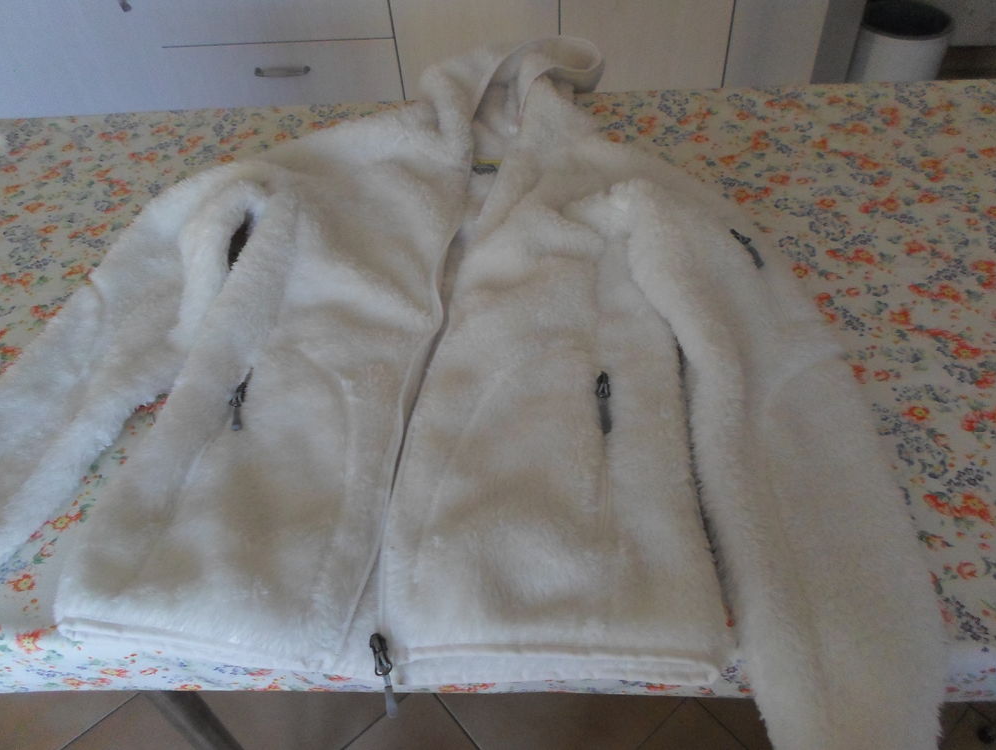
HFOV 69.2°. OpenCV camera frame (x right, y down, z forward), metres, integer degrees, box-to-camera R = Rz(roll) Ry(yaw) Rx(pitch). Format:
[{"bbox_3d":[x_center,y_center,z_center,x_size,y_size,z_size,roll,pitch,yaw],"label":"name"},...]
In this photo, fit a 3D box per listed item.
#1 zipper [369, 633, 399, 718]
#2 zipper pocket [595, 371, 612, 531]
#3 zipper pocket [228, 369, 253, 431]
[{"bbox_3d":[-0.073,0.192,0.462,0.011,0.011,0.049,-13,65,-7],"label":"zipper"},{"bbox_3d":[0.081,0.054,0.550,0.012,0.011,0.143,1,49,7],"label":"zipper pocket"},{"bbox_3d":[-0.216,0.020,0.610,0.011,0.011,0.060,-4,51,2],"label":"zipper pocket"}]

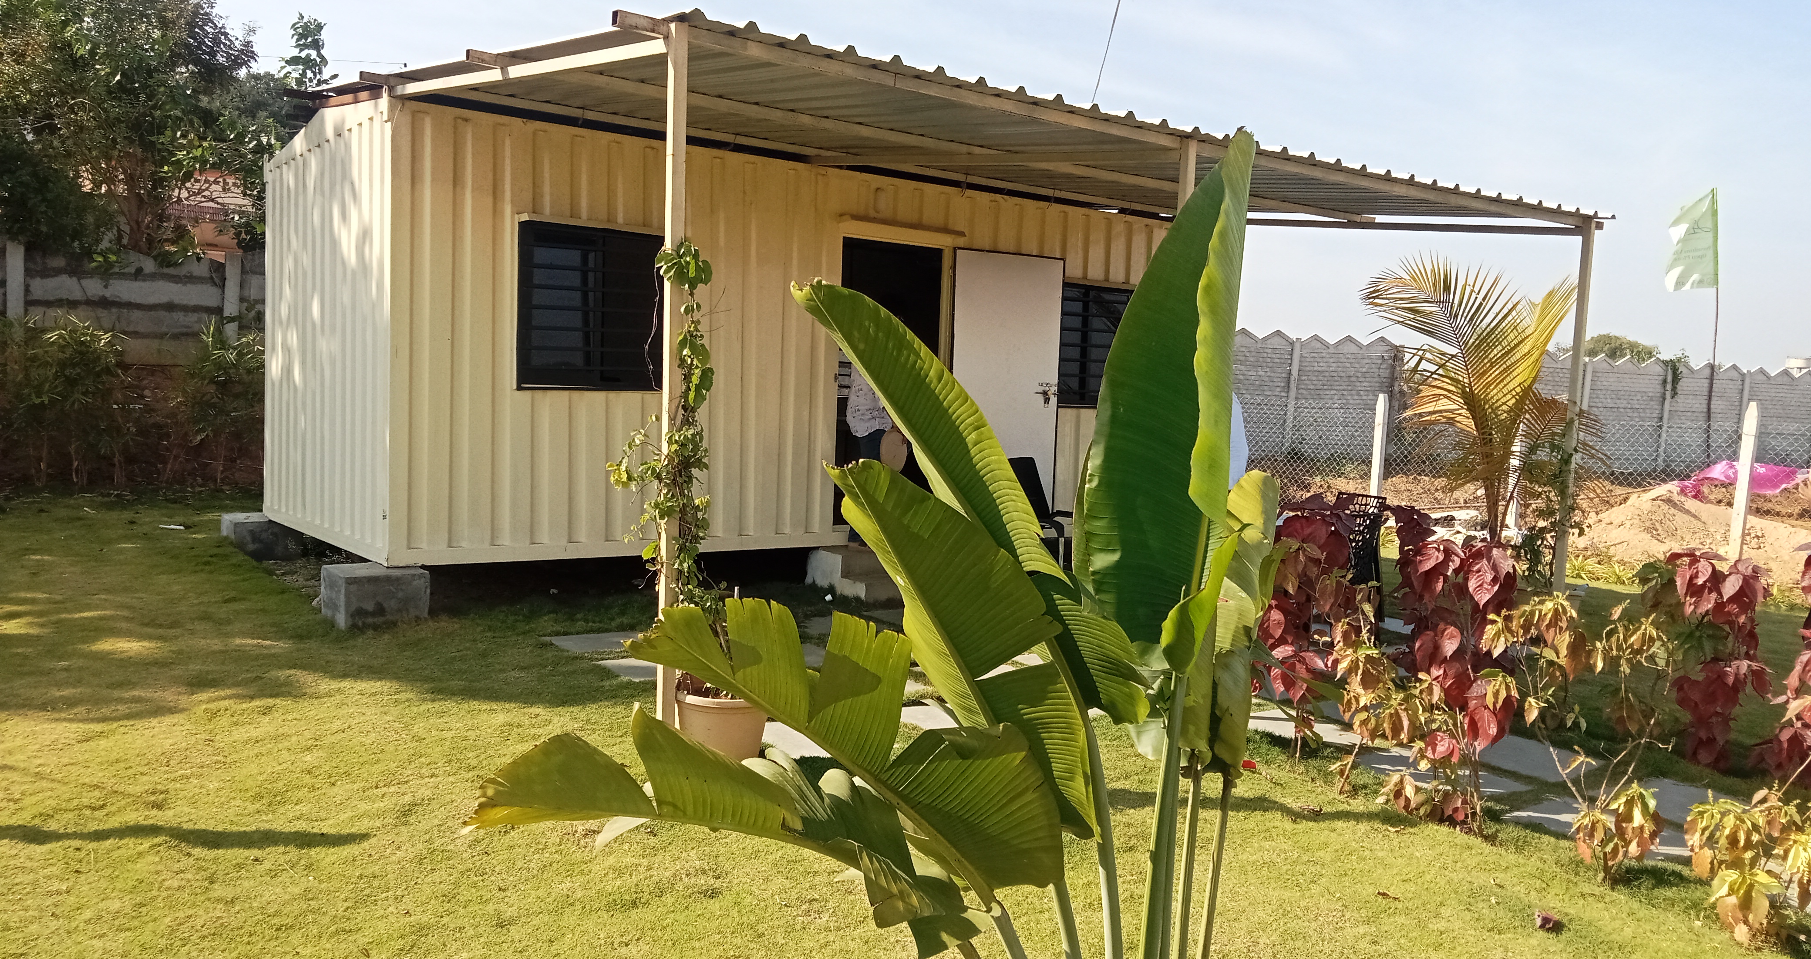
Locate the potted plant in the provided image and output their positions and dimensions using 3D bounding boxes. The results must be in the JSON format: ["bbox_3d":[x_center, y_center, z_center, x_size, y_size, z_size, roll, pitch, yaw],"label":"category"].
[{"bbox_3d":[-0.786,0.079,5.300,0.500,1.870,0.440,0,3,-22],"label":"potted plant"}]

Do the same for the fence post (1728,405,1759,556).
[{"bbox_3d":[6.987,0.133,12.244,0.105,1.555,0.105,1,4,-40],"label":"fence post"}]

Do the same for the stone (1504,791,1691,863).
[{"bbox_3d":[2.388,1.189,4.946,0.470,0.050,0.570,-1,4,-39],"label":"stone"}]

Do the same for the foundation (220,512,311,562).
[{"bbox_3d":[-4.849,0.449,11.110,0.540,0.300,0.560,-1,4,-41],"label":"foundation"}]

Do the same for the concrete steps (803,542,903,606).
[{"bbox_3d":[0.043,0.638,10.310,1.350,0.290,0.720,-1,4,-39],"label":"concrete steps"}]

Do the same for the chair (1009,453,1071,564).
[{"bbox_3d":[0.836,0.395,8.976,0.580,0.980,0.620,-1,5,-45],"label":"chair"}]

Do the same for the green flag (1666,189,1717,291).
[{"bbox_3d":[11.793,-3.602,22.000,0.750,1.500,0.200,3,4,28],"label":"green flag"}]

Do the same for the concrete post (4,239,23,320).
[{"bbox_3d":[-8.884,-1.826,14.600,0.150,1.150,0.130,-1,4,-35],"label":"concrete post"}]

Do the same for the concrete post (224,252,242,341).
[{"bbox_3d":[-7.164,-1.808,15.600,0.150,1.200,0.130,-1,4,-35],"label":"concrete post"}]

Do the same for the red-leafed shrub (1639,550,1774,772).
[{"bbox_3d":[3.213,0.718,5.853,0.480,0.854,0.460,4,4,29],"label":"red-leafed shrub"}]

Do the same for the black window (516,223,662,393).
[{"bbox_3d":[-1.885,-1.032,8.987,1.000,0.980,0.080,-1,4,-35],"label":"black window"}]

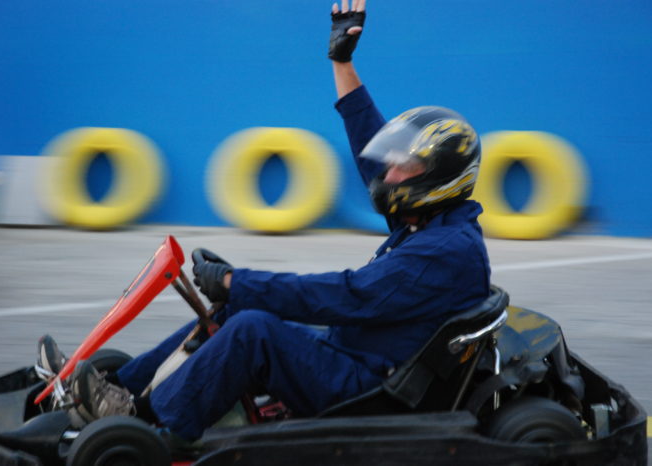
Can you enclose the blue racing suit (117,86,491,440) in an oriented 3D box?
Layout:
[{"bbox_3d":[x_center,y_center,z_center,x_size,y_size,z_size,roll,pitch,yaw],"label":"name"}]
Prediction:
[{"bbox_3d":[-0.065,0.067,5.009,1.060,0.950,0.620,-1,6,-10],"label":"blue racing suit"}]

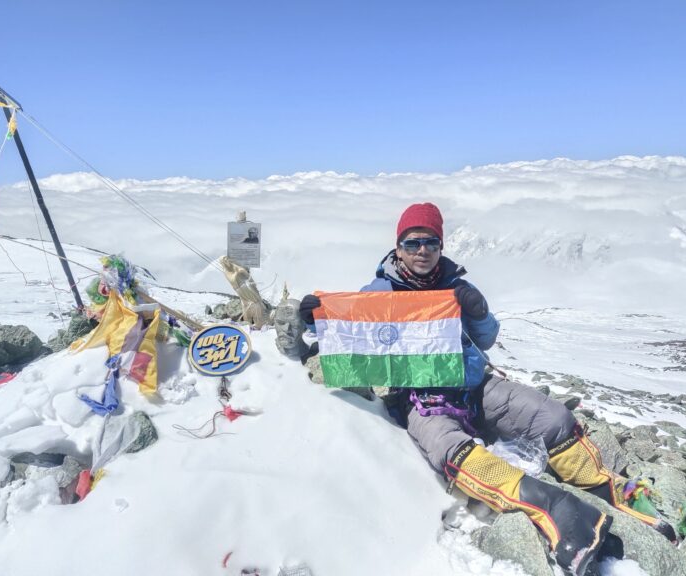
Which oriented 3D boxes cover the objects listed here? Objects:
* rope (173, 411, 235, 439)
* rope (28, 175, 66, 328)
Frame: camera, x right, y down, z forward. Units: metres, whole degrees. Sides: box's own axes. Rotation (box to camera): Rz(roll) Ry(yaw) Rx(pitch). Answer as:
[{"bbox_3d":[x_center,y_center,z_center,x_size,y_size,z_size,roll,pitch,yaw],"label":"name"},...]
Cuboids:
[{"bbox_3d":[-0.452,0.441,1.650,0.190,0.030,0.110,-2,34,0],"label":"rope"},{"bbox_3d":[-1.561,-0.178,2.700,0.100,0.800,0.080,-10,16,-29],"label":"rope"}]

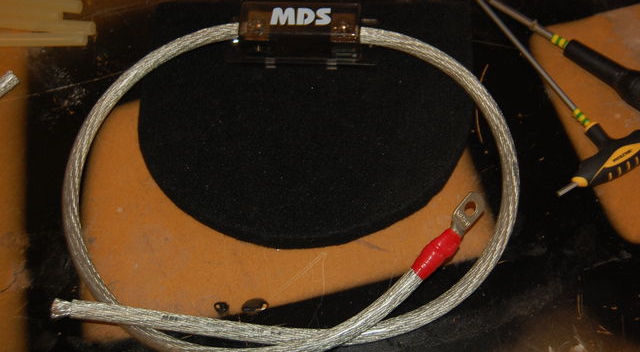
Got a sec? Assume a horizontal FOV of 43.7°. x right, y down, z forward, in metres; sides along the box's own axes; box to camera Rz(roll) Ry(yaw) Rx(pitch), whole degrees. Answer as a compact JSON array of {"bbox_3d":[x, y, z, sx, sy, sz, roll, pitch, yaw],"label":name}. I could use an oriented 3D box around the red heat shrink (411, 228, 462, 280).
[{"bbox_3d":[0.082,0.054,0.560,0.017,0.015,0.043,38,65,22],"label":"red heat shrink"}]

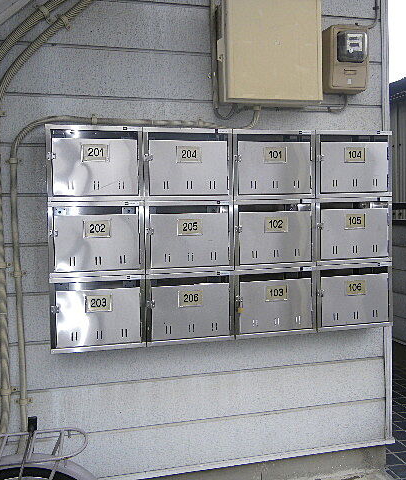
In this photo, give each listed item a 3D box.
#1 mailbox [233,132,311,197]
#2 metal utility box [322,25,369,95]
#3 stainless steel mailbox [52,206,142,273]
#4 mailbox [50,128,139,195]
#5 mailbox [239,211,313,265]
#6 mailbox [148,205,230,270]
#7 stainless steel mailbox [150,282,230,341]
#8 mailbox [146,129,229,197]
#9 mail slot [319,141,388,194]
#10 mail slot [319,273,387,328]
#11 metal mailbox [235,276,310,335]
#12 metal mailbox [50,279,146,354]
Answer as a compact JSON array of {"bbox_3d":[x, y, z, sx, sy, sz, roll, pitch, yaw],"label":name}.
[{"bbox_3d":[0.253,-0.283,2.001,0.321,0.252,0.141,-2,2,-14],"label":"mailbox"},{"bbox_3d":[0.574,-0.724,2.082,0.168,0.255,0.112,-2,2,-14],"label":"metal utility box"},{"bbox_3d":[-0.379,-0.007,1.850,0.319,0.253,0.145,-2,3,-13],"label":"stainless steel mailbox"},{"bbox_3d":[-0.384,-0.264,1.847,0.321,0.252,0.141,-2,2,-14],"label":"mailbox"},{"bbox_3d":[0.255,-0.020,1.999,0.312,0.234,0.145,-2,3,-13],"label":"mailbox"},{"bbox_3d":[-0.062,-0.014,1.925,0.315,0.248,0.145,-2,3,-13],"label":"mailbox"},{"bbox_3d":[-0.057,0.246,1.938,0.316,0.244,0.145,-2,3,-13],"label":"stainless steel mailbox"},{"bbox_3d":[-0.066,-0.274,1.924,0.321,0.252,0.141,-2,2,-14],"label":"mailbox"},{"bbox_3d":[0.567,-0.286,2.060,0.310,0.236,0.145,-2,3,-13],"label":"mail slot"},{"bbox_3d":[0.577,0.226,2.086,0.315,0.241,0.145,-2,3,-13],"label":"mail slot"},{"bbox_3d":[0.258,0.236,2.011,0.313,0.241,0.145,-2,3,-13],"label":"metal mailbox"},{"bbox_3d":[-0.373,0.252,1.864,0.321,0.252,0.141,-2,2,-14],"label":"metal mailbox"}]

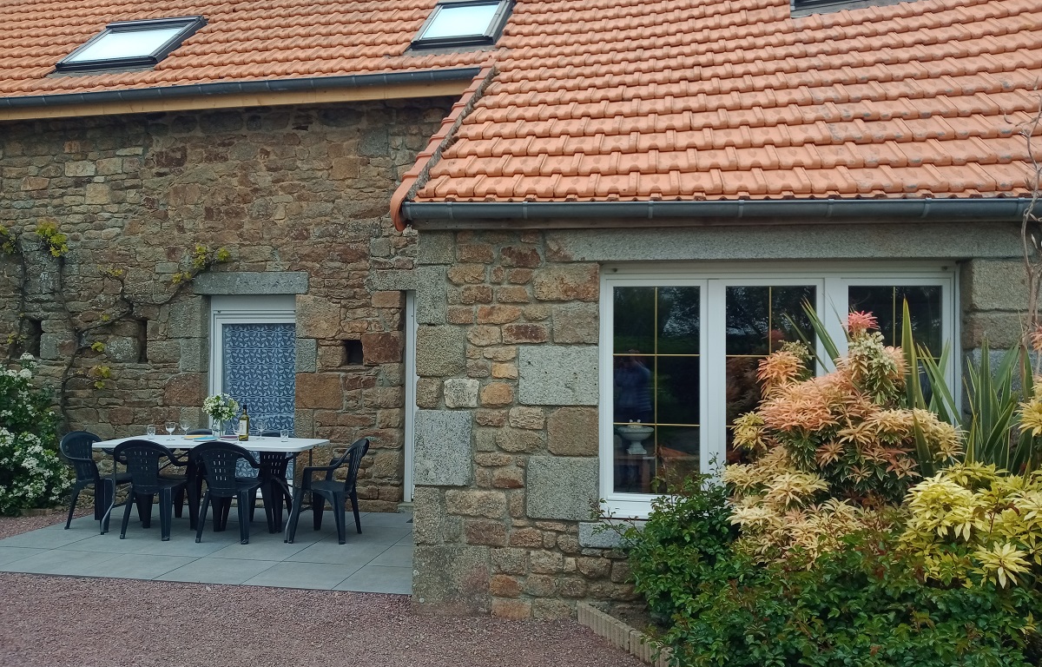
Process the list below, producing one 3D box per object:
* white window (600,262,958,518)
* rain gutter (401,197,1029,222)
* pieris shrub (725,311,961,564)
[{"bbox_3d":[1.440,0.327,4.617,1.965,1.460,0.090,0,-2,7],"label":"white window"},{"bbox_3d":[1.046,-0.664,4.414,3.435,0.085,0.115,1,-2,7],"label":"rain gutter"},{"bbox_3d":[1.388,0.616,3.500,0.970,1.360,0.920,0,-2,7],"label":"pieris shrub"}]

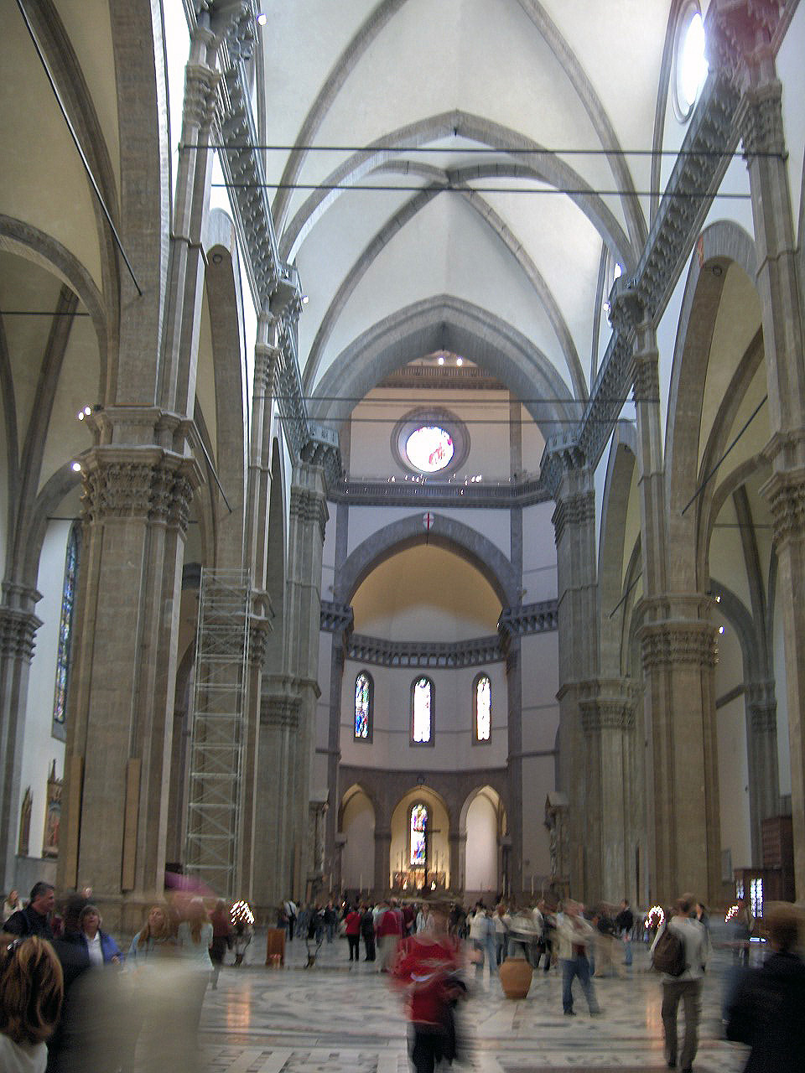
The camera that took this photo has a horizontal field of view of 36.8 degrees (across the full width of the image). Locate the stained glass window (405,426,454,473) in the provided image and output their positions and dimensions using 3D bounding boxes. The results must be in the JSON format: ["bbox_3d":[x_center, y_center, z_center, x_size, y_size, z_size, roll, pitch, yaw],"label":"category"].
[{"bbox_3d":[2.754,-9.084,126.070,5.000,5.180,0.300,1,-17,0],"label":"stained glass window"}]

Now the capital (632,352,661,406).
[{"bbox_3d":[11.425,-7.159,57.785,1.100,2.560,2.200,1,-17,0],"label":"capital"}]

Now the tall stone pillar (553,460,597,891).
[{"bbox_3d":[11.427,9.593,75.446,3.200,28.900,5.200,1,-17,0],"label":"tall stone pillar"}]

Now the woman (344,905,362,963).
[{"bbox_3d":[-1.419,11.477,34.972,0.520,1.610,0.380,3,-17,-5],"label":"woman"}]

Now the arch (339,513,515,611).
[{"bbox_3d":[2.575,3.002,124.486,18.000,10.300,4.200,1,-17,0],"label":"arch"}]

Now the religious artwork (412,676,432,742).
[{"bbox_3d":[2.063,18.902,132.209,2.150,7.340,0.300,1,-17,0],"label":"religious artwork"}]

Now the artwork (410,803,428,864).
[{"bbox_3d":[1.913,34.655,141.009,2.200,7.250,0.300,1,-17,0],"label":"artwork"}]

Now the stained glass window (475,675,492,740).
[{"bbox_3d":[8.875,18.724,132.559,0.400,7.400,2.200,17,-23,-42],"label":"stained glass window"}]

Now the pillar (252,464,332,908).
[{"bbox_3d":[-7.272,9.367,75.546,3.600,28.900,5.400,1,-17,0],"label":"pillar"}]

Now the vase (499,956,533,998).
[{"bbox_3d":[2.038,8.004,21.885,0.610,0.652,0.610,1,-17,0],"label":"vase"}]

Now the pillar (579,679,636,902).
[{"bbox_3d":[11.968,15.903,71.690,3.000,14.350,3.000,1,-17,0],"label":"pillar"}]

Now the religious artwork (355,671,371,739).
[{"bbox_3d":[-4.275,18.110,129.826,2.200,7.400,0.300,16,-23,-41],"label":"religious artwork"}]

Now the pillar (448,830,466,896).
[{"bbox_3d":[5.884,35.397,129.805,2.000,7.500,1.800,1,-17,0],"label":"pillar"}]

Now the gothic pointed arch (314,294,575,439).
[{"bbox_3d":[2.652,-10.454,80.811,17.300,10.400,4.200,1,-17,0],"label":"gothic pointed arch"}]

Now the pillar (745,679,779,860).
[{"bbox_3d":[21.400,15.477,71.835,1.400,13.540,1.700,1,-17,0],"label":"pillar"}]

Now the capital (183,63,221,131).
[{"bbox_3d":[-6.434,-13.581,39.220,1.100,2.390,2.200,1,-17,0],"label":"capital"}]

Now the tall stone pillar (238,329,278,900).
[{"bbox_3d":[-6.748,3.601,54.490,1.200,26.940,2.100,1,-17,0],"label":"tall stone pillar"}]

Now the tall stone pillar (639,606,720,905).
[{"bbox_3d":[11.949,10.181,52.526,3.100,14.170,3.000,1,-17,0],"label":"tall stone pillar"}]

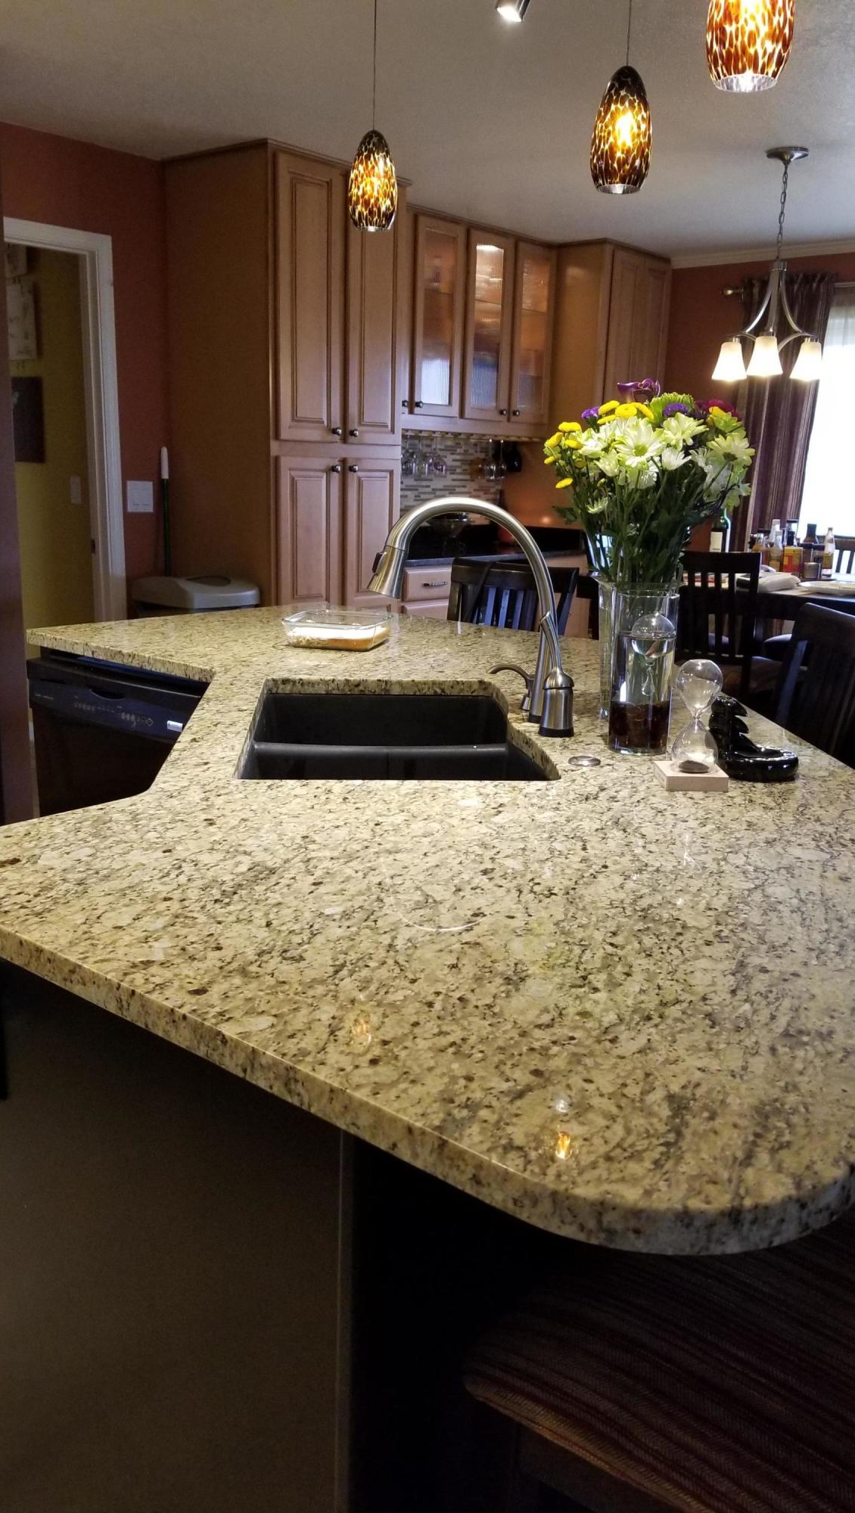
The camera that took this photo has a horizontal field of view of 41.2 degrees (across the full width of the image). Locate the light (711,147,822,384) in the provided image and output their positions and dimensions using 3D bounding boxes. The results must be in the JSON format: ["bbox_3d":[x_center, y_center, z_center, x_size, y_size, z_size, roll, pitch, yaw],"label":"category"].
[{"bbox_3d":[1.217,-1.714,3.981,0.390,0.745,0.380,2,15,0],"label":"light"}]

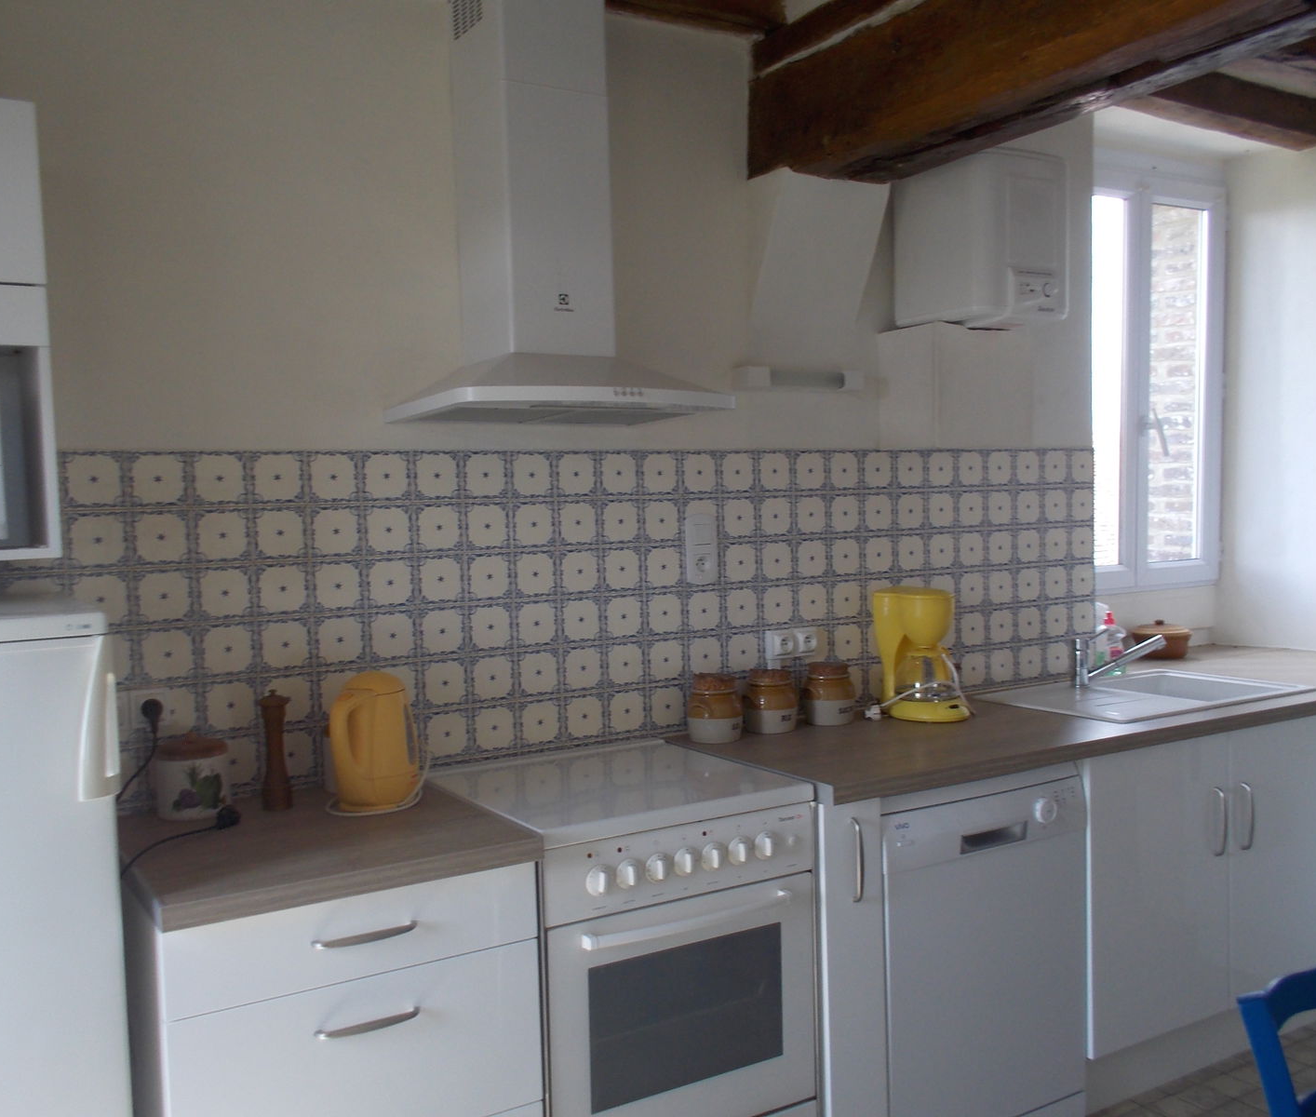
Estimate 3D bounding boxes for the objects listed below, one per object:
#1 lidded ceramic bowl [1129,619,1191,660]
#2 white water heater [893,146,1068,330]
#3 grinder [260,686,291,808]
[{"bbox_3d":[1.693,0.269,4.205,0.198,0.123,0.198,-2,2,0],"label":"lidded ceramic bowl"},{"bbox_3d":[0.852,-0.814,3.253,0.323,0.420,0.343,-3,3,-31],"label":"white water heater"},{"bbox_3d":[-0.733,0.364,2.388,0.057,0.225,0.057,-3,3,-31],"label":"grinder"}]

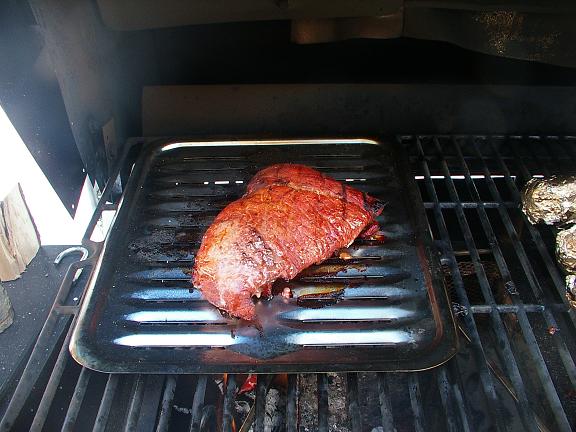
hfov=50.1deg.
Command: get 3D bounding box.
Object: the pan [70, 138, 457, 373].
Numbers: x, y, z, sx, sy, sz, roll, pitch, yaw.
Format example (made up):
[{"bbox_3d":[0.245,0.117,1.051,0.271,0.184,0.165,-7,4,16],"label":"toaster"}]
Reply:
[{"bbox_3d":[-0.021,0.024,0.661,0.340,0.025,0.374,-1,38,1],"label":"pan"}]

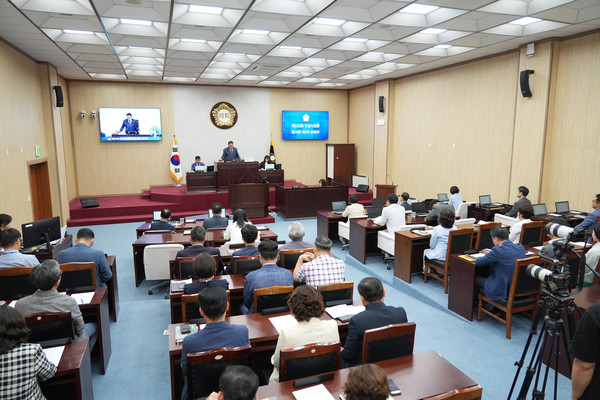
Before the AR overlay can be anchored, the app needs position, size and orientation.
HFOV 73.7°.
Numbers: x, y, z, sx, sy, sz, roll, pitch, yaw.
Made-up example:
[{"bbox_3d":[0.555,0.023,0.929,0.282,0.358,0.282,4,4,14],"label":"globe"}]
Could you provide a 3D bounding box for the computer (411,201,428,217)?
[{"bbox_3d":[2.757,0.206,8.993,0.360,0.240,0.290,-3,10,-19],"label":"computer"}]

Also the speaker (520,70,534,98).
[{"bbox_3d":[5.069,-2.605,8.932,0.220,0.620,0.170,-16,13,-17],"label":"speaker"}]

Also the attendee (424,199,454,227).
[{"bbox_3d":[2.832,0.575,8.122,0.560,1.150,0.850,-5,10,-28],"label":"attendee"}]

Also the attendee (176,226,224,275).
[{"bbox_3d":[-1.260,0.906,5.056,0.520,1.224,0.750,-2,9,-13],"label":"attendee"}]

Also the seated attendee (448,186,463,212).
[{"bbox_3d":[3.985,0.276,10.545,0.480,1.270,0.720,-4,10,-24],"label":"seated attendee"}]

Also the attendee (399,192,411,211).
[{"bbox_3d":[2.384,0.441,9.400,0.520,1.270,0.750,-5,10,-26],"label":"attendee"}]

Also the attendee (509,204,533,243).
[{"bbox_3d":[3.699,0.688,6.743,0.500,1.230,0.750,-3,10,-19],"label":"attendee"}]

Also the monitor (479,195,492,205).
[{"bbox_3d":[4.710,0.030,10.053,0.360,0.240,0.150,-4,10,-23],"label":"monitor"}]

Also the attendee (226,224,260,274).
[{"bbox_3d":[-0.659,0.918,5.280,0.520,1.270,0.720,-3,10,-19],"label":"attendee"}]

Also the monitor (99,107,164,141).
[{"bbox_3d":[-6.397,-2.855,15.202,2.160,1.230,0.090,-3,10,-19],"label":"monitor"}]

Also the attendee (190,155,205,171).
[{"bbox_3d":[-3.697,-0.996,14.629,0.520,1.250,0.700,-3,10,-19],"label":"attendee"}]

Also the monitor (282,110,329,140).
[{"bbox_3d":[0.277,-3.257,17.534,2.160,1.230,0.080,-3,10,-19],"label":"monitor"}]

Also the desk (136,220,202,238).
[{"bbox_3d":[-2.674,0.891,8.483,1.250,0.750,0.780,-2,9,-9],"label":"desk"}]

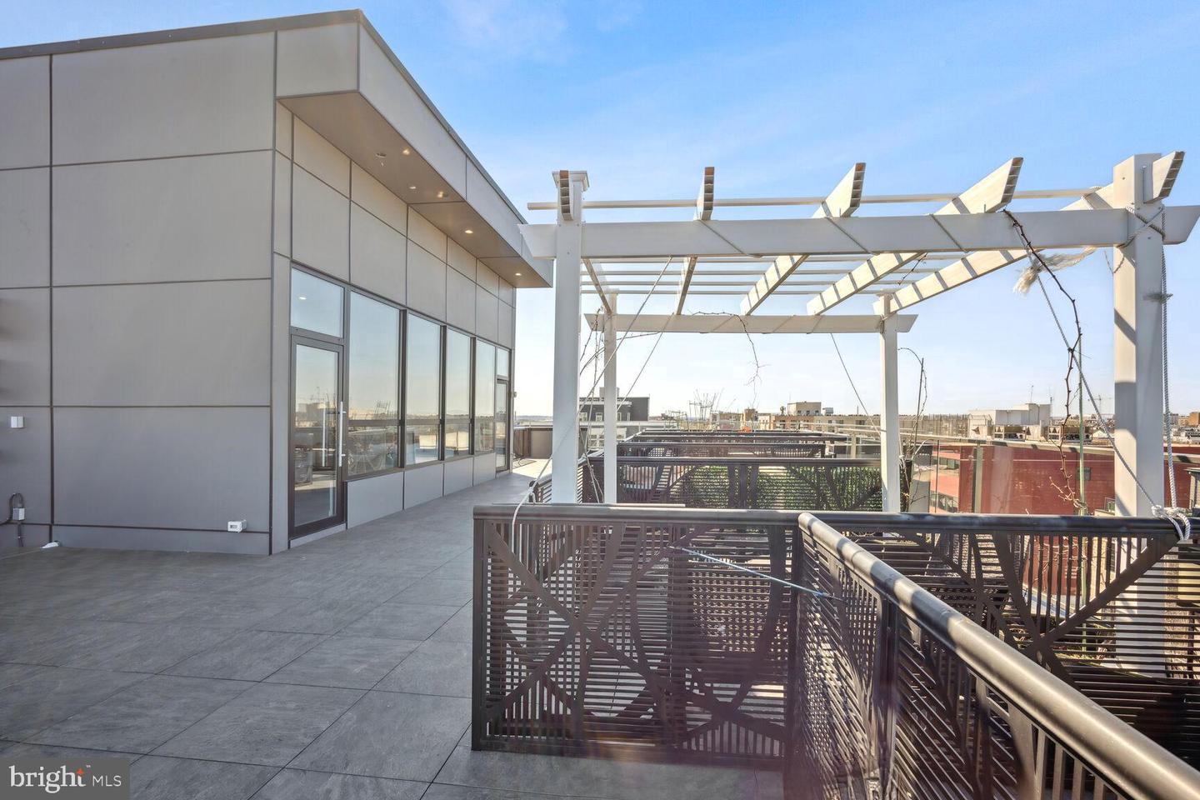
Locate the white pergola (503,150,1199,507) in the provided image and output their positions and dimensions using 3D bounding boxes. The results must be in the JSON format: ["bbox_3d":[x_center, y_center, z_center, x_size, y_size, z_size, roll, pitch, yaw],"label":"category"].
[{"bbox_3d":[1.480,0.145,4.246,3.637,2.841,3.405,0,-2,7],"label":"white pergola"}]

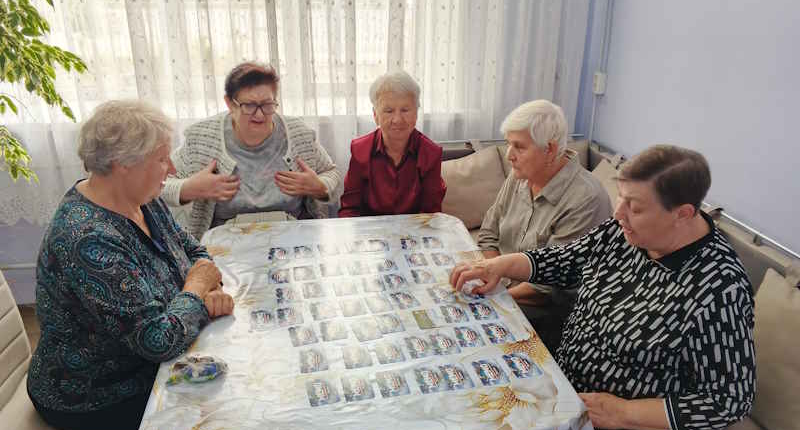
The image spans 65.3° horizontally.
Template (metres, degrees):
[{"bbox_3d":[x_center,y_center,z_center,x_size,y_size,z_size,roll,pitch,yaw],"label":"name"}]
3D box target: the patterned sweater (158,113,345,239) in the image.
[{"bbox_3d":[-0.530,-0.065,2.314,0.600,0.600,0.400,-5,22,-12],"label":"patterned sweater"}]

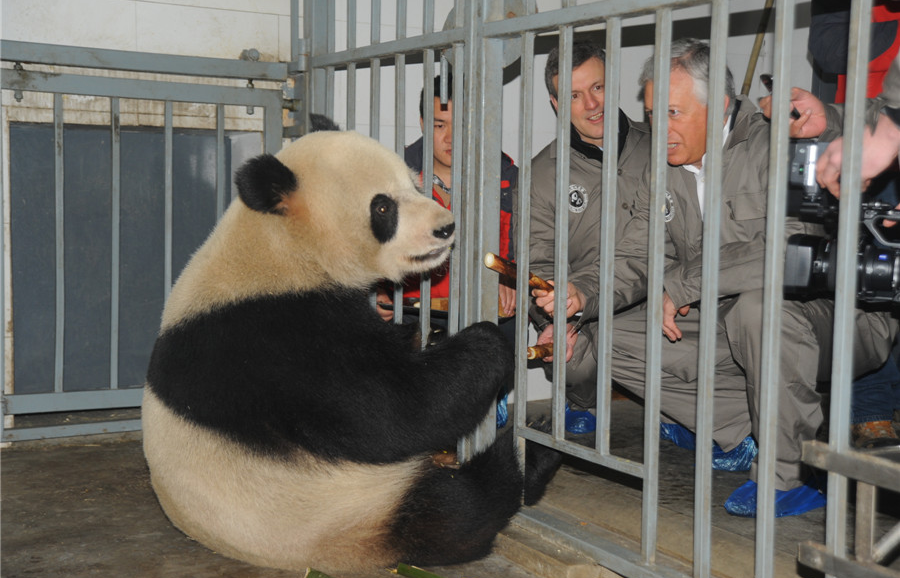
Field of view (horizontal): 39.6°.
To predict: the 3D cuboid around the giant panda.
[{"bbox_3d":[-0.201,0.067,2.515,0.870,0.830,0.670,1,5,-5],"label":"giant panda"}]

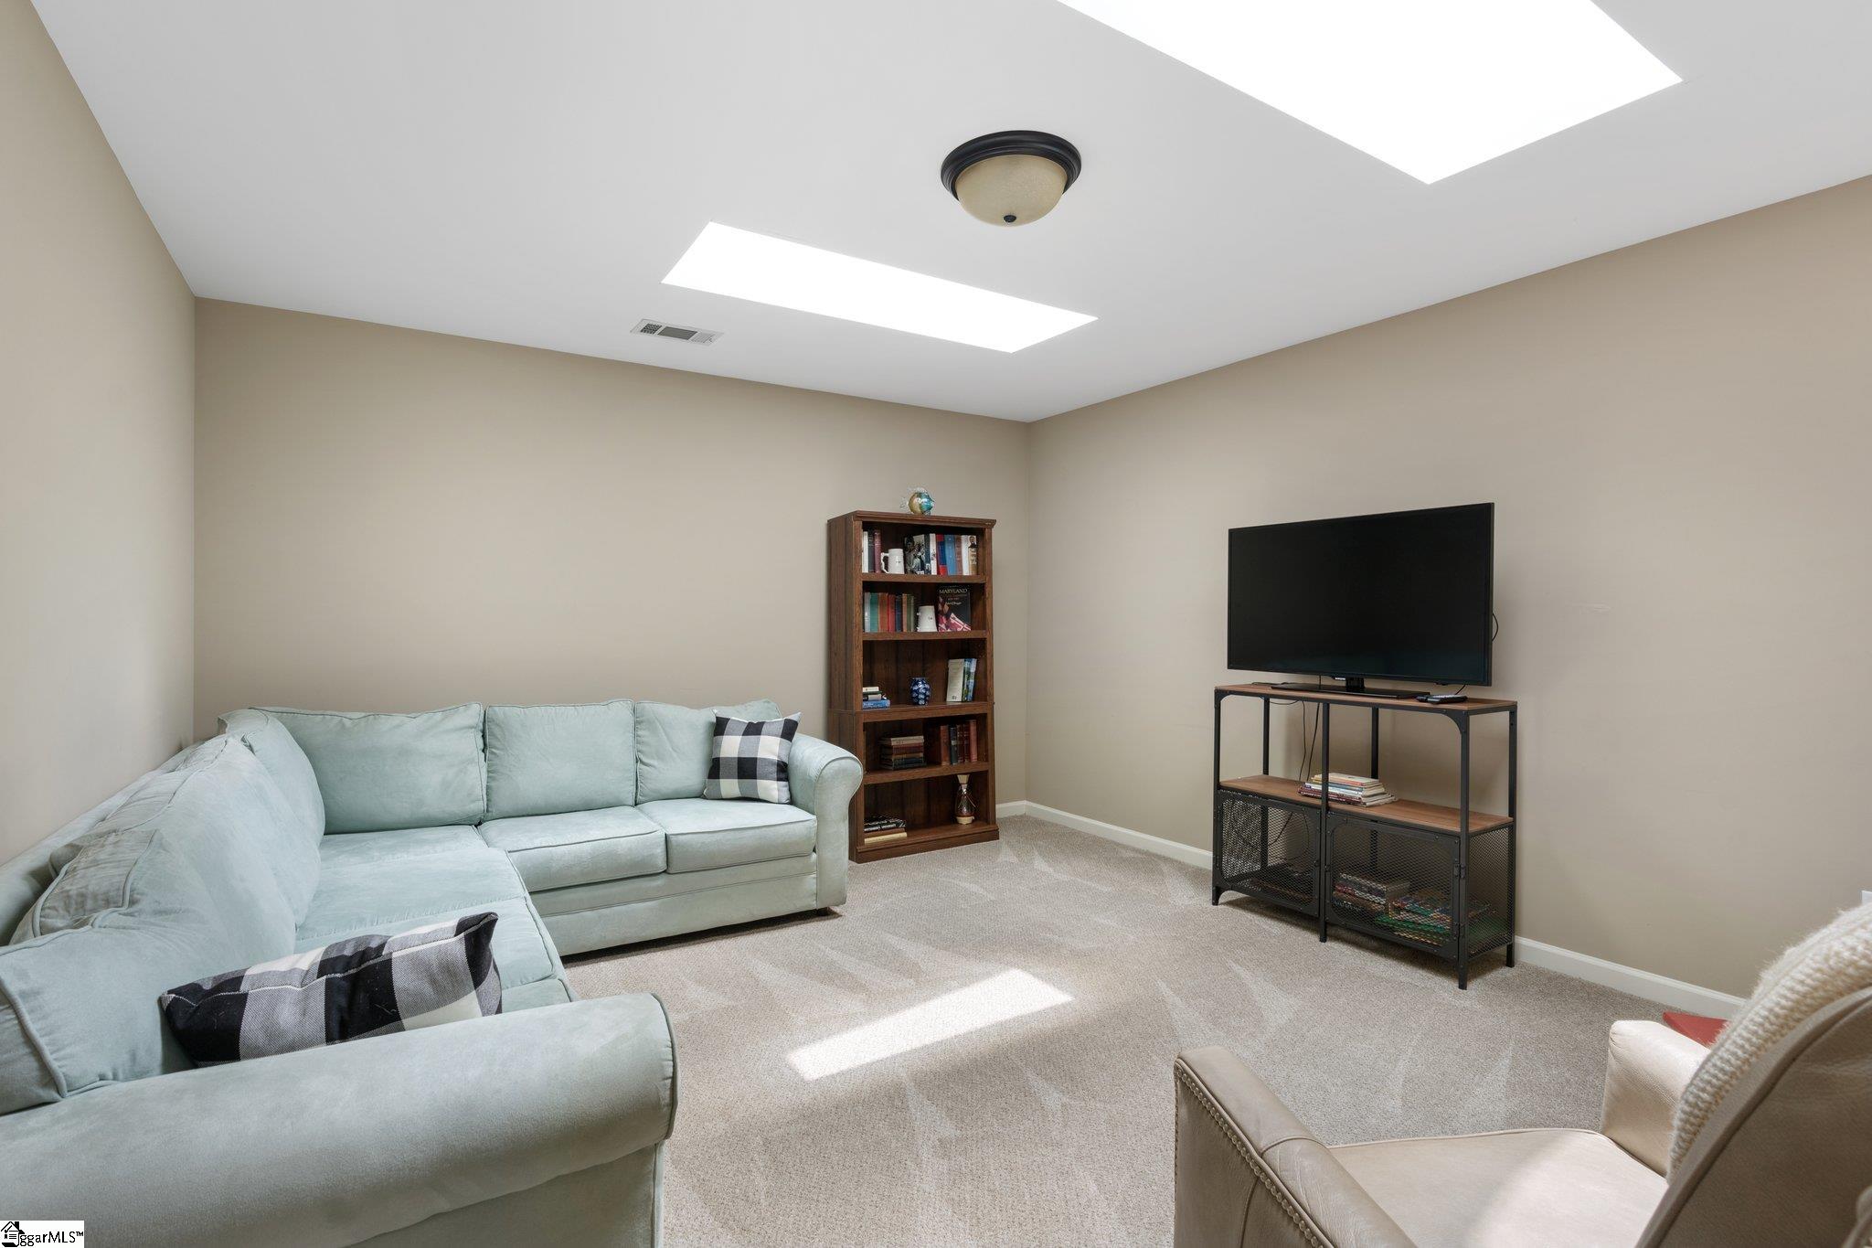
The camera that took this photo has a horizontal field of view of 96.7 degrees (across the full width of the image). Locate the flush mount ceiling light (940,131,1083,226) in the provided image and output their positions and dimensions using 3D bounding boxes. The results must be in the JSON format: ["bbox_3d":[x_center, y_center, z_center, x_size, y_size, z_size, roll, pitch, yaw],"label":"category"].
[{"bbox_3d":[0.205,-1.160,2.249,0.373,0.156,0.373,0,1,0],"label":"flush mount ceiling light"}]

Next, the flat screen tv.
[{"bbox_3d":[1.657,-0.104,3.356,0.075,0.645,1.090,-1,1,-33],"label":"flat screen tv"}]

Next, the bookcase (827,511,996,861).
[{"bbox_3d":[-0.117,0.325,4.610,0.875,1.780,0.360,-1,1,-30],"label":"bookcase"}]

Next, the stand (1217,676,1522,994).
[{"bbox_3d":[1.641,0.752,3.286,0.360,0.950,1.000,-1,1,-34],"label":"stand"}]

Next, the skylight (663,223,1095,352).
[{"bbox_3d":[-0.168,-1.279,3.222,1.605,0.080,0.555,-1,1,-34],"label":"skylight"}]

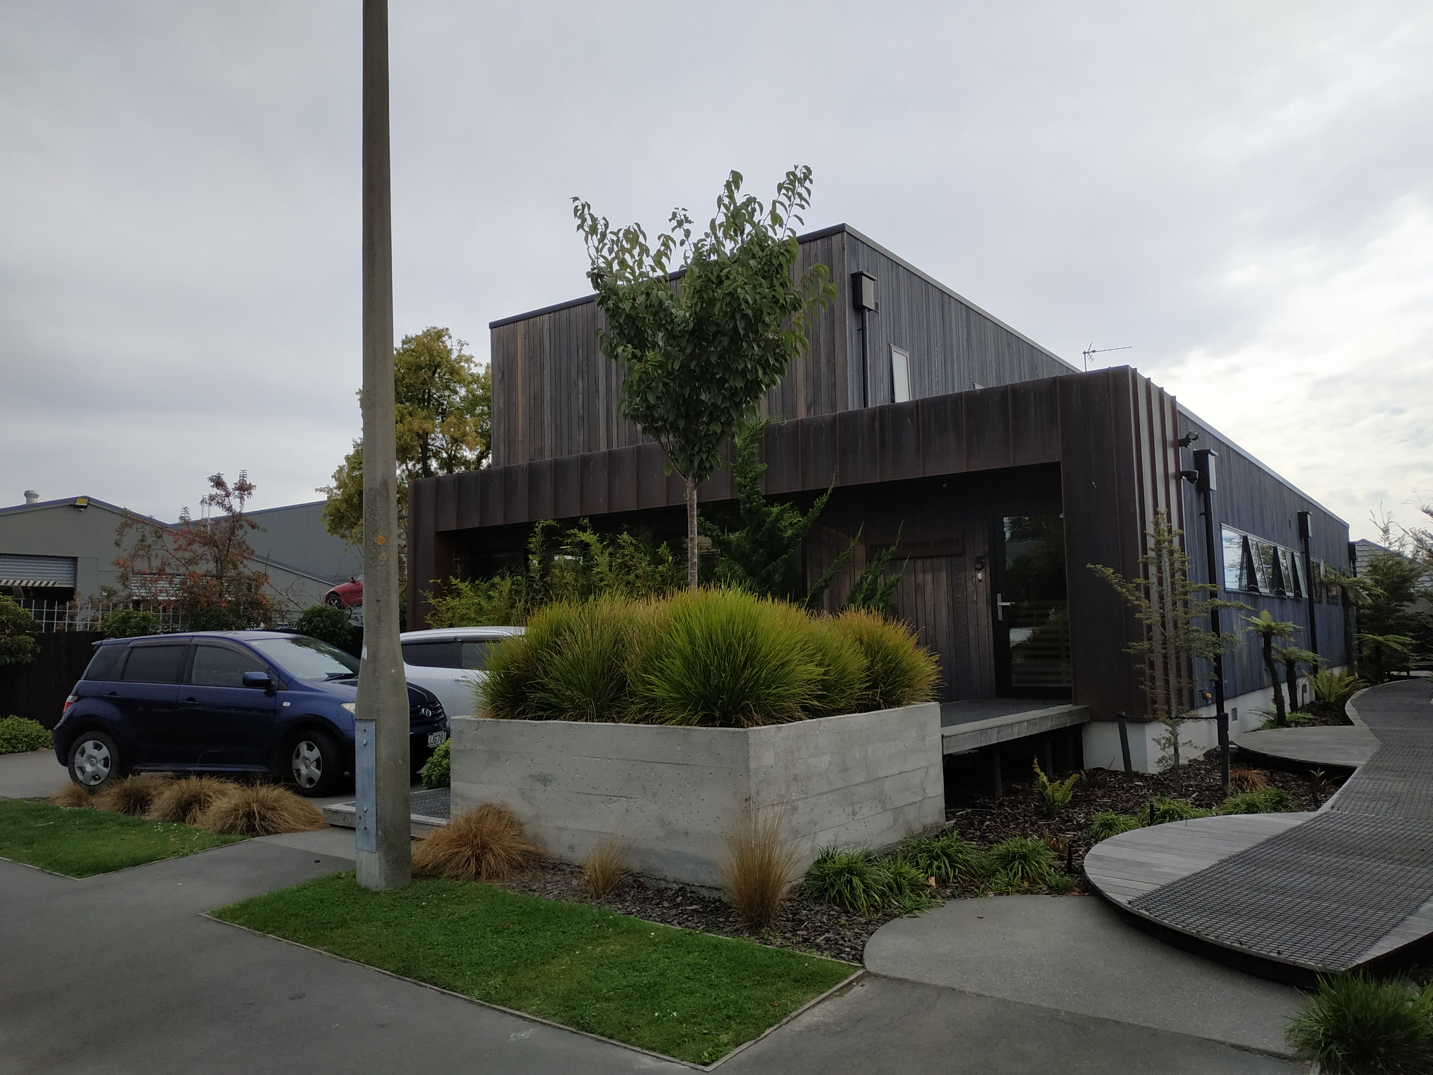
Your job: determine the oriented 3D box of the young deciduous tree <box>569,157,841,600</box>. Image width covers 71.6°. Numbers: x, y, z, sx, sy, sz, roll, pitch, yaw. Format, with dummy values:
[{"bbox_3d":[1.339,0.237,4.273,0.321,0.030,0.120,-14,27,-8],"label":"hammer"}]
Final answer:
[{"bbox_3d":[-0.090,-0.947,7.600,1.980,3.750,1.850,0,-5,-1],"label":"young deciduous tree"}]

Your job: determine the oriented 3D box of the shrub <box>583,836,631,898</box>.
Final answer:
[{"bbox_3d":[-0.637,1.832,5.625,0.270,0.350,0.270,-1,-5,0],"label":"shrub"}]

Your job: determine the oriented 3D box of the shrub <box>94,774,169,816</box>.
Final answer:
[{"bbox_3d":[-5.032,2.169,8.547,0.700,0.323,0.680,3,-6,-30],"label":"shrub"}]

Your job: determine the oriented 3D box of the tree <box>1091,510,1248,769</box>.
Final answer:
[{"bbox_3d":[4.216,1.016,9.250,1.430,2.533,1.350,-3,-6,24],"label":"tree"}]

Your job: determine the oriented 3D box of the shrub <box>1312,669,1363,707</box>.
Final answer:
[{"bbox_3d":[11.131,2.684,17.917,0.900,0.660,0.900,-5,-7,38],"label":"shrub"}]

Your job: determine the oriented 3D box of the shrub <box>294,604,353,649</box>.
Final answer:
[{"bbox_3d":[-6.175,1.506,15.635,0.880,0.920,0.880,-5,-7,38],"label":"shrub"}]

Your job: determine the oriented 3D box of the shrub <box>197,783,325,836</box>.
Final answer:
[{"bbox_3d":[-3.500,2.074,7.651,0.950,0.330,0.880,-5,-7,38],"label":"shrub"}]

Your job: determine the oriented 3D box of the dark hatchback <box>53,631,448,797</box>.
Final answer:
[{"bbox_3d":[-4.475,1.671,9.850,3.860,1.530,1.690,-2,-6,16],"label":"dark hatchback"}]

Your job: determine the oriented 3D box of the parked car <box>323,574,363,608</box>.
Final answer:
[{"bbox_3d":[-12.350,1.957,36.220,4.250,1.320,1.760,-3,-6,21],"label":"parked car"}]

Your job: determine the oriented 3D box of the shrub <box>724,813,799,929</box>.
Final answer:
[{"bbox_3d":[0.220,1.653,5.058,0.390,0.600,0.390,-1,-5,0],"label":"shrub"}]

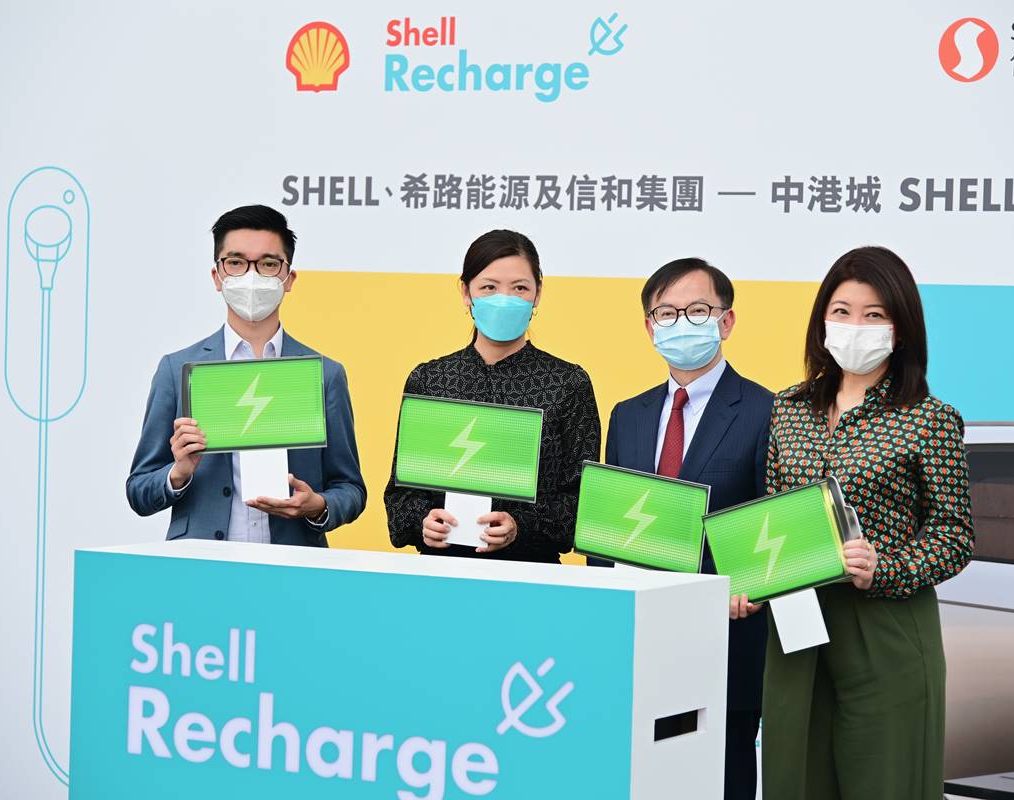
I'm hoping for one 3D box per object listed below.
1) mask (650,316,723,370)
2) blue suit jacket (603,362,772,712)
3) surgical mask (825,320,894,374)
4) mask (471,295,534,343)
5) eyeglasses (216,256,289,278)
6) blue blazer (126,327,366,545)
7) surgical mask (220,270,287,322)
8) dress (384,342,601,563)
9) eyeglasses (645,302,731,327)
[{"bbox_3d":[0.366,-0.117,5.780,0.132,0.112,0.085,-4,1,14],"label":"mask"},{"bbox_3d":[0.387,0.280,5.820,0.480,0.720,0.310,2,1,22],"label":"blue suit jacket"},{"bbox_3d":[0.688,-0.102,5.530,0.130,0.104,0.085,6,1,7],"label":"surgical mask"},{"bbox_3d":[-0.009,-0.170,5.920,0.126,0.102,0.085,1,1,-1],"label":"mask"},{"bbox_3d":[-0.540,-0.281,6.010,0.147,0.045,0.140,2,-3,-3],"label":"eyeglasses"},{"bbox_3d":[-0.556,0.205,6.000,0.500,0.720,0.340,1,1,-2],"label":"blue blazer"},{"bbox_3d":[-0.536,-0.218,5.980,0.133,0.109,0.085,2,1,-3],"label":"surgical mask"},{"bbox_3d":[-0.043,0.385,5.950,0.455,1.020,0.320,2,1,13],"label":"dress"},{"bbox_3d":[0.373,-0.176,5.810,0.142,0.046,0.140,-4,1,16],"label":"eyeglasses"}]

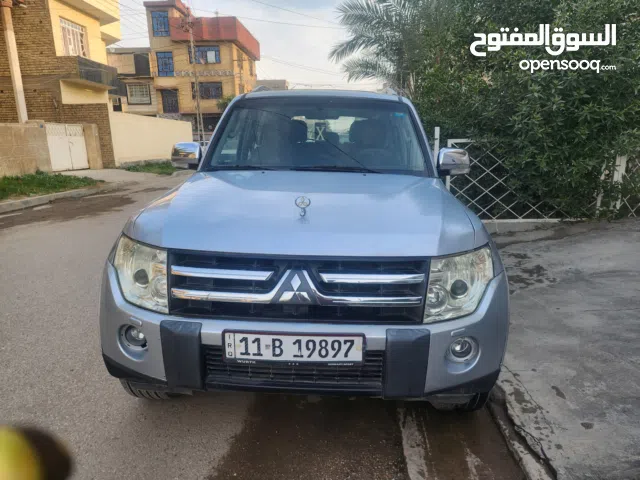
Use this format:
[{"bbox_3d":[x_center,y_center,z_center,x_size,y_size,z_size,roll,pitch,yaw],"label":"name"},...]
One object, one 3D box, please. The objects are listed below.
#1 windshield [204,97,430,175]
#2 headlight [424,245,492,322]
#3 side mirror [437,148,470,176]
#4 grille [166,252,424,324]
[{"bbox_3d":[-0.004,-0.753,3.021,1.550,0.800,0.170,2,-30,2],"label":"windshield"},{"bbox_3d":[0.571,0.162,1.739,0.350,0.260,0.330,0,13,-5],"label":"headlight"},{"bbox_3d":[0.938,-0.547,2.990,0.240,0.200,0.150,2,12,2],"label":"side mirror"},{"bbox_3d":[-0.091,0.180,1.606,1.020,0.260,0.150,2,12,2],"label":"grille"}]

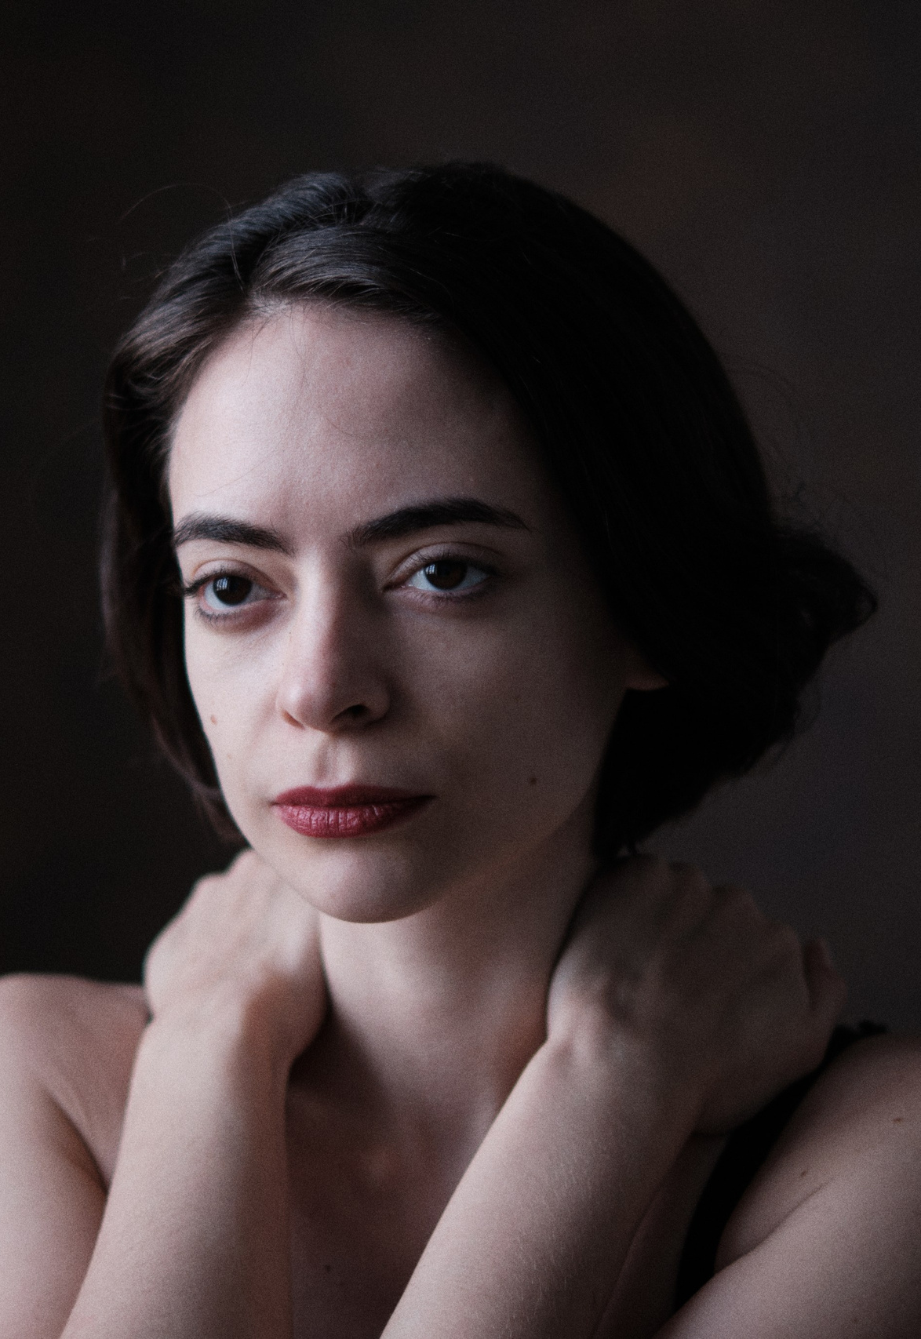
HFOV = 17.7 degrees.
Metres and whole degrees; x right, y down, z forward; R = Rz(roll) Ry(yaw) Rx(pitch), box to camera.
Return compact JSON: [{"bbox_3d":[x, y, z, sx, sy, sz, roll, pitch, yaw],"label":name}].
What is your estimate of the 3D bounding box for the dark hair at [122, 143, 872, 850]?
[{"bbox_3d":[0.013,-0.050,0.920,0.200,0.220,0.225,0,4,25],"label":"dark hair"}]

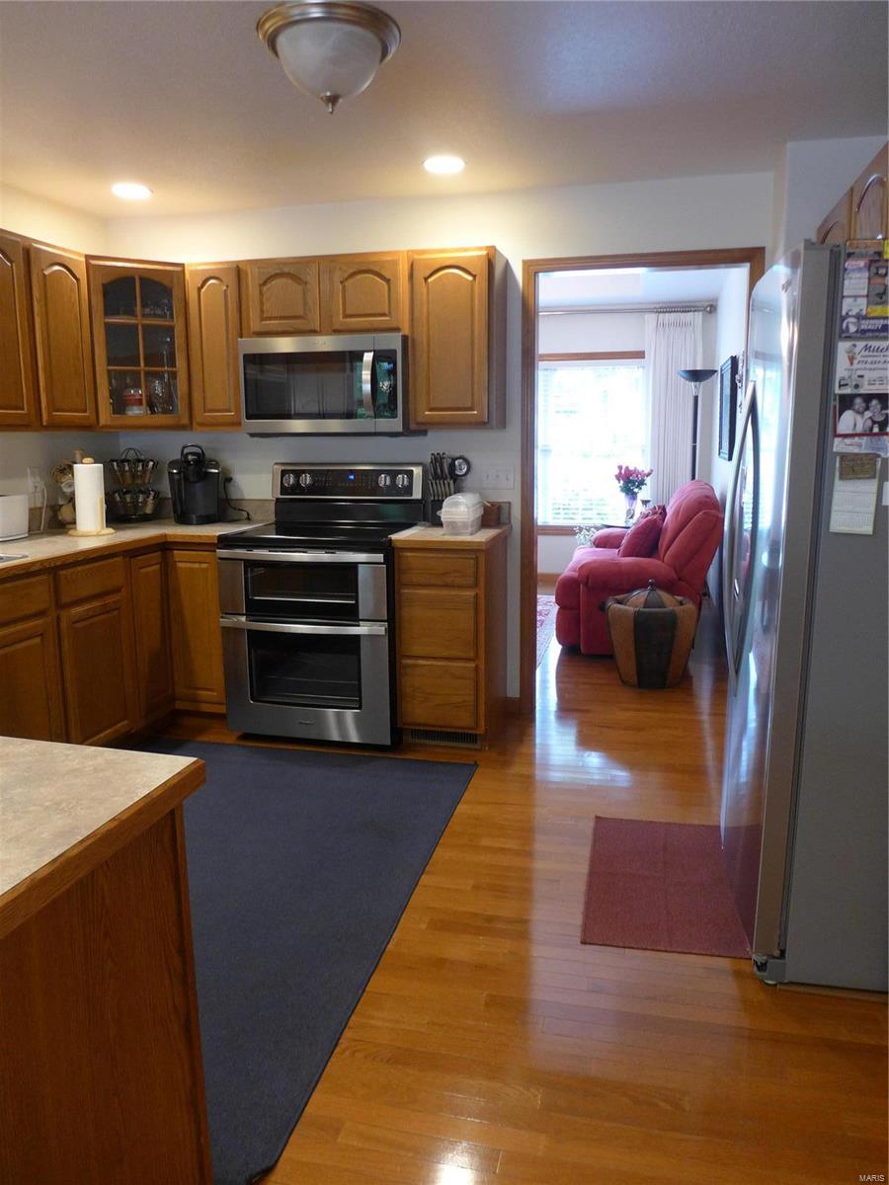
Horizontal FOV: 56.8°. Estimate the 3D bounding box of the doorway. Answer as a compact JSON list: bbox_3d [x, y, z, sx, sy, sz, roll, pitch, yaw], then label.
[{"bbox_3d":[0.887,-0.443,3.875,1.025,2.140,0.150,2,11,13],"label":"doorway"}]

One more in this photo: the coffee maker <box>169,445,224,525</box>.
[{"bbox_3d":[-1.239,-0.528,4.083,0.245,0.365,0.285,-3,11,-12],"label":"coffee maker"}]

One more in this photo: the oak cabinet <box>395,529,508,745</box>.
[{"bbox_3d":[0.043,0.184,3.738,0.402,0.919,0.639,2,11,12],"label":"oak cabinet"}]

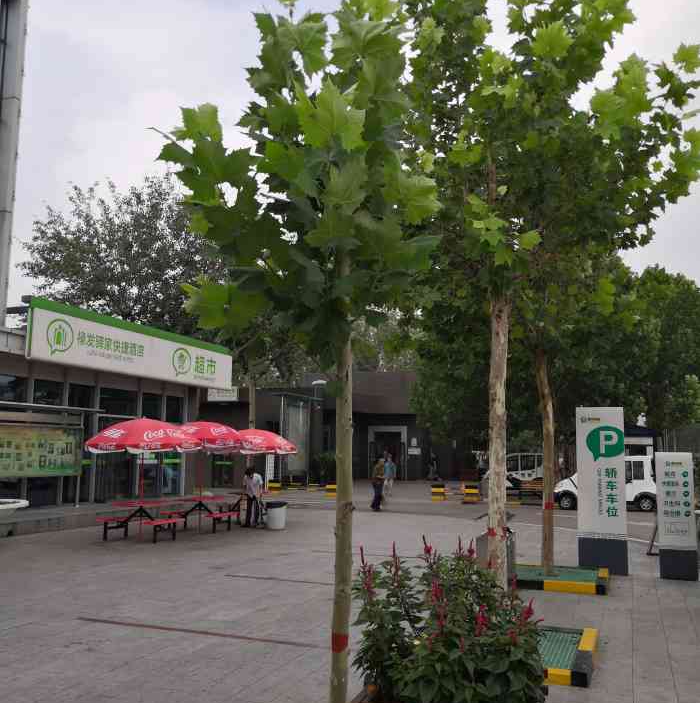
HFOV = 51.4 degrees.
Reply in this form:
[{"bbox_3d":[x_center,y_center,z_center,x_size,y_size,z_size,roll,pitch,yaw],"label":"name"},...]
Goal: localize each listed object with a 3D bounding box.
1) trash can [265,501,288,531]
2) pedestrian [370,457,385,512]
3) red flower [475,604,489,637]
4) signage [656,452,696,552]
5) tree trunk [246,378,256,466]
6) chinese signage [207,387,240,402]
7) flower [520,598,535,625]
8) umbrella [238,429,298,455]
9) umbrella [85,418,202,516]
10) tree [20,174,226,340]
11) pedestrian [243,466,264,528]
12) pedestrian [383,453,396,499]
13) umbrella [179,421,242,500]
[{"bbox_3d":[-1.710,3.866,17.000,0.500,0.670,0.500,1,-7,-6],"label":"trash can"},{"bbox_3d":[0.863,4.203,23.000,0.460,1.680,0.360,-5,-9,37],"label":"pedestrian"},{"bbox_3d":[0.732,1.497,4.050,0.078,0.185,0.076,-2,-8,21],"label":"red flower"},{"bbox_3d":[4.610,2.220,10.310,0.500,1.570,0.170,-2,-8,21],"label":"signage"},{"bbox_3d":[-2.968,2.781,22.000,0.200,3.900,0.200,-2,-7,21],"label":"tree trunk"},{"bbox_3d":[-4.764,1.594,27.300,1.250,0.600,0.150,-2,-7,21],"label":"chinese signage"},{"bbox_3d":[1.024,1.495,4.200,0.080,0.150,0.075,-2,-8,21],"label":"flower"},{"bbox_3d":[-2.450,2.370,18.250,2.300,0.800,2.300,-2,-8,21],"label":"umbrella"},{"bbox_3d":[-4.070,2.320,14.170,2.320,2.050,2.320,-2,-8,21],"label":"umbrella"},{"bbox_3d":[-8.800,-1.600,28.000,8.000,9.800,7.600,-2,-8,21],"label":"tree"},{"bbox_3d":[-2.372,3.546,17.800,0.520,1.530,0.450,-1,-7,14],"label":"pedestrian"},{"bbox_3d":[1.458,4.637,27.000,0.500,1.700,0.380,0,-7,6],"label":"pedestrian"},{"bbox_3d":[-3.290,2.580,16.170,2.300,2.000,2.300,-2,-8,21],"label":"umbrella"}]

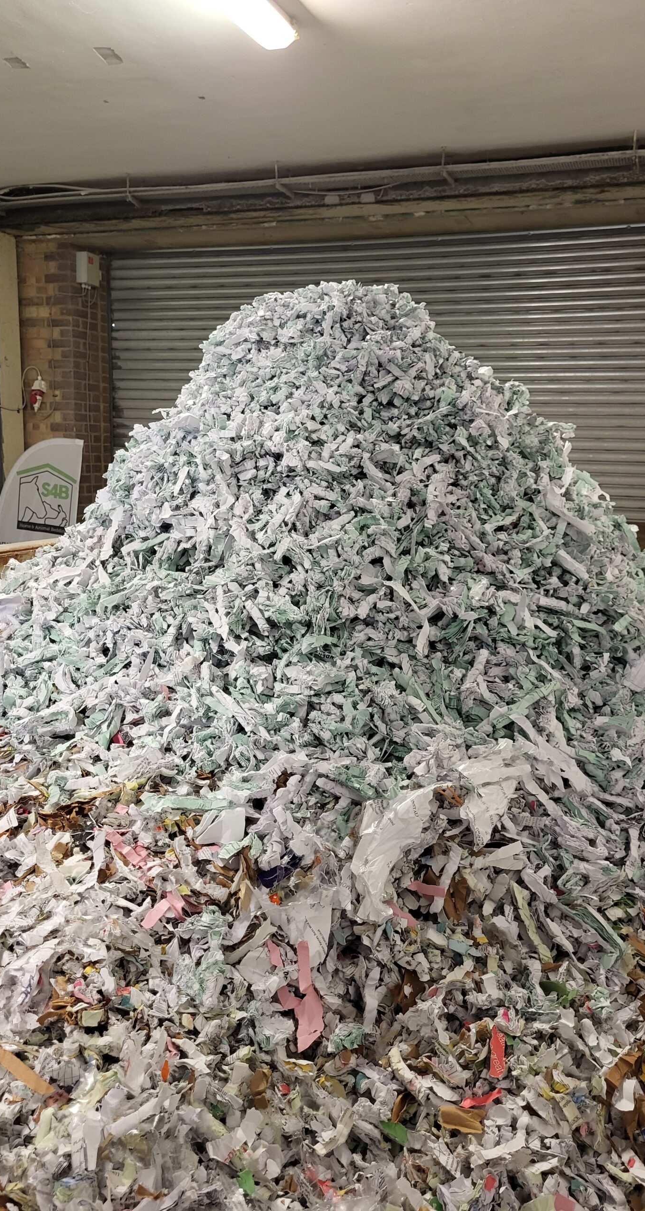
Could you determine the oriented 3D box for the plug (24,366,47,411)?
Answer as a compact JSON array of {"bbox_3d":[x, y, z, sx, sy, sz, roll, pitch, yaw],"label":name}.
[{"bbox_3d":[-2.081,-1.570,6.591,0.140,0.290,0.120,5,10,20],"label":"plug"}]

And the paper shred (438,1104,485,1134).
[{"bbox_3d":[0.128,0.471,0.835,0.042,0.015,0.021,3,9,12],"label":"paper shred"}]

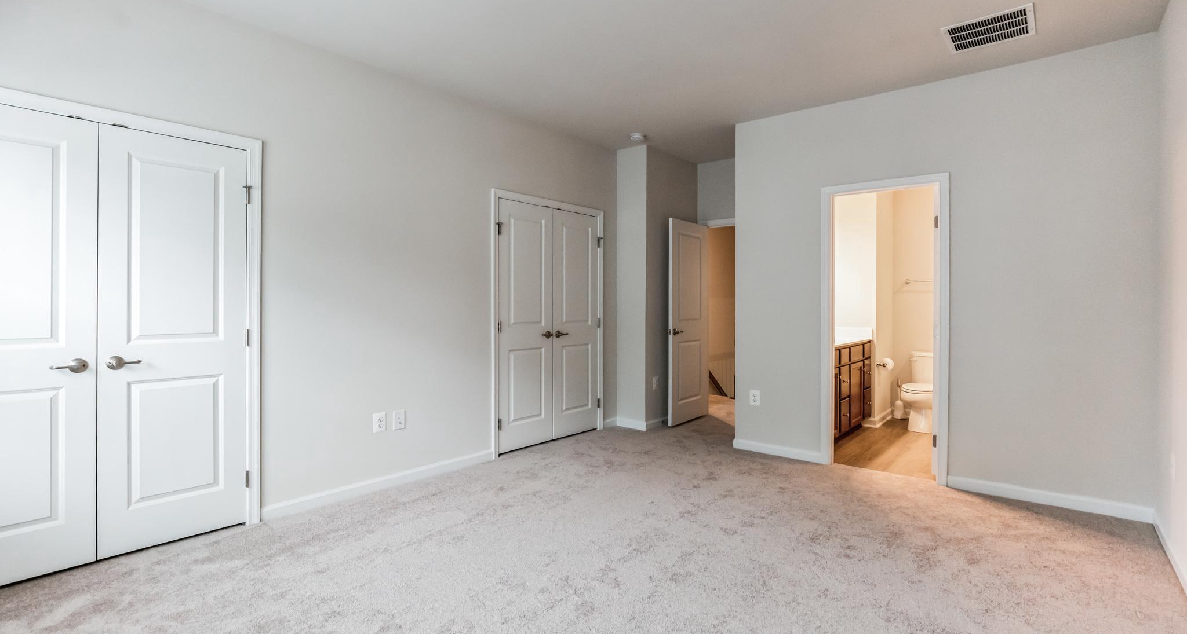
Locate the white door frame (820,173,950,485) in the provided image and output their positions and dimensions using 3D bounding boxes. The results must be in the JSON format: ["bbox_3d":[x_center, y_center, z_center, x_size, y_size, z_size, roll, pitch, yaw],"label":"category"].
[{"bbox_3d":[2.089,0.075,3.819,0.810,2.110,0.140,1,1,38],"label":"white door frame"}]

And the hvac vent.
[{"bbox_3d":[2.202,-1.587,2.936,0.395,0.020,0.400,1,1,38],"label":"hvac vent"}]

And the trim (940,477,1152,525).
[{"bbox_3d":[2.748,1.109,3.237,0.956,0.085,0.018,1,1,38],"label":"trim"}]

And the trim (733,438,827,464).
[{"bbox_3d":[1.464,1.078,4.247,0.708,0.085,0.018,1,1,38],"label":"trim"}]

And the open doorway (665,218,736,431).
[{"bbox_3d":[1.287,0.029,5.217,0.840,2.100,0.840,1,1,38],"label":"open doorway"}]

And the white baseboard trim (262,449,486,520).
[{"bbox_3d":[-1.309,1.086,3.513,0.018,0.085,1.576,1,1,42],"label":"white baseboard trim"}]

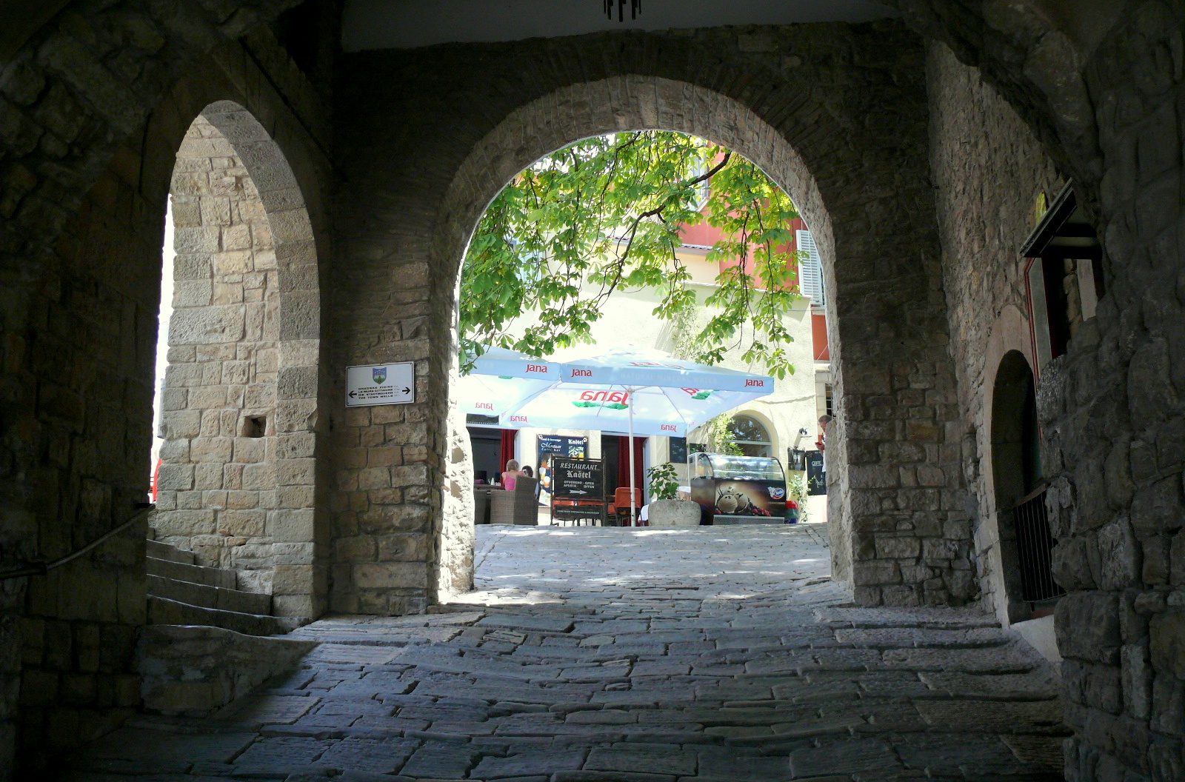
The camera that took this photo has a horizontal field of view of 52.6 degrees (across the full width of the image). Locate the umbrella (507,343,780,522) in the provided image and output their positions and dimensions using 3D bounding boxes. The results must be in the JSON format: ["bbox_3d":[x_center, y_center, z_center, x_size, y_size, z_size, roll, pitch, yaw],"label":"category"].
[{"bbox_3d":[0.675,0.805,20.695,3.650,3.260,3.650,3,-14,-18],"label":"umbrella"}]

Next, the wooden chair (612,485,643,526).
[{"bbox_3d":[0.576,2.147,21.006,0.520,0.860,0.560,3,-14,-18],"label":"wooden chair"}]

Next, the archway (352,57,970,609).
[{"bbox_3d":[0.535,-0.485,11.965,5.519,5.316,1.600,-2,-13,5],"label":"archway"}]

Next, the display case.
[{"bbox_3d":[2.396,1.617,19.763,1.300,1.280,0.900,3,-14,-18],"label":"display case"}]

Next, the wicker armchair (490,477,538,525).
[{"bbox_3d":[-1.290,1.861,19.802,0.600,0.870,0.570,-14,-18,43],"label":"wicker armchair"}]

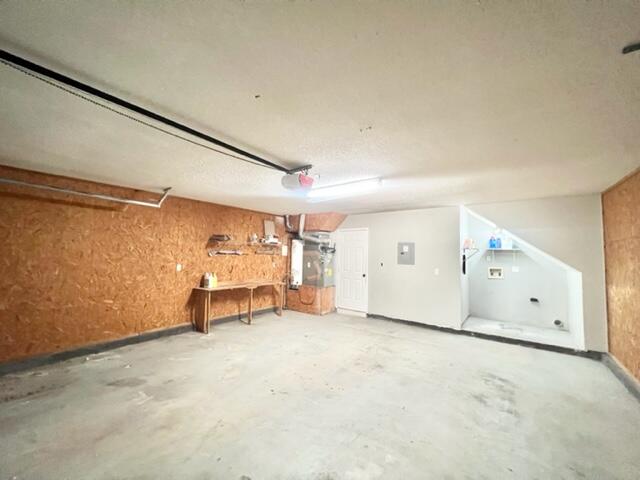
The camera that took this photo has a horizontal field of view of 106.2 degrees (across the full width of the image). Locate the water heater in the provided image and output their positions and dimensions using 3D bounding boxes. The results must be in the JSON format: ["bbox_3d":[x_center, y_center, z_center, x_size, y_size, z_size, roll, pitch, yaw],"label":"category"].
[{"bbox_3d":[-0.561,0.613,6.338,0.410,1.280,0.410,1,-3,0],"label":"water heater"}]

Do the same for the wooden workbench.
[{"bbox_3d":[-1.563,1.312,5.010,0.460,0.770,1.860,-1,-4,36],"label":"wooden workbench"}]

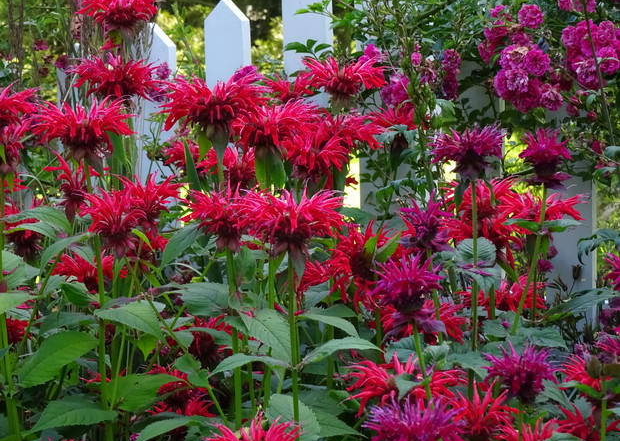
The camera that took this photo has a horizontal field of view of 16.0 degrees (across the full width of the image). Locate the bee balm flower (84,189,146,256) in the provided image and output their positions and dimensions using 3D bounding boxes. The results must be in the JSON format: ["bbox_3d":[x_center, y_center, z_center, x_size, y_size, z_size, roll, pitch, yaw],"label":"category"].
[{"bbox_3d":[-0.186,0.003,2.100,0.061,0.067,0.061,-7,6,0],"label":"bee balm flower"}]

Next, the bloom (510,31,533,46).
[{"bbox_3d":[0.307,-0.262,3.200,0.032,0.028,0.032,-1,3,0],"label":"bloom"}]

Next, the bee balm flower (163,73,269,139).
[{"bbox_3d":[-0.087,-0.103,2.000,0.094,0.060,0.090,0,3,0],"label":"bee balm flower"}]

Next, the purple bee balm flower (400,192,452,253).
[{"bbox_3d":[0.119,0.004,2.250,0.054,0.060,0.054,0,3,0],"label":"purple bee balm flower"}]

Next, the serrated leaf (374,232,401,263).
[{"bbox_3d":[0.077,0.026,2.150,0.020,0.039,0.012,44,-1,45],"label":"serrated leaf"}]

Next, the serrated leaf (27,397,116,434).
[{"bbox_3d":[-0.212,0.173,1.970,0.081,0.016,0.036,-20,28,-12],"label":"serrated leaf"}]

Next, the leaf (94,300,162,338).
[{"bbox_3d":[-0.166,0.091,2.030,0.065,0.035,0.040,-1,3,0],"label":"leaf"}]

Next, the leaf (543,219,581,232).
[{"bbox_3d":[0.263,0.005,2.300,0.039,0.012,0.022,11,18,14],"label":"leaf"}]

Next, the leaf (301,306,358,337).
[{"bbox_3d":[0.018,0.093,2.020,0.060,0.016,0.027,26,22,18],"label":"leaf"}]

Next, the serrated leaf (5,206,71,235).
[{"bbox_3d":[-0.260,0.000,2.100,0.067,0.019,0.033,23,34,9],"label":"serrated leaf"}]

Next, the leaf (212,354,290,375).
[{"bbox_3d":[-0.055,0.135,2.050,0.078,0.018,0.034,-12,24,-12],"label":"leaf"}]

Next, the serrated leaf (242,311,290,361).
[{"bbox_3d":[-0.041,0.107,2.050,0.040,0.070,0.014,-25,-24,-39],"label":"serrated leaf"}]

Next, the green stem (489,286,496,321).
[{"bbox_3d":[0.199,0.091,2.400,0.005,0.039,0.005,0,3,0],"label":"green stem"}]

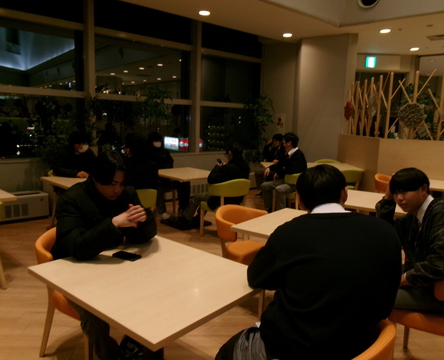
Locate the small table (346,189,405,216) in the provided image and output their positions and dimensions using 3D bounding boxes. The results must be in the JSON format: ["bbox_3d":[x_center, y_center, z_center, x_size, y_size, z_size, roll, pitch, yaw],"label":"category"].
[{"bbox_3d":[1.403,0.524,3.776,0.920,0.700,0.760,7,10,31],"label":"small table"}]

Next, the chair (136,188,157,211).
[{"bbox_3d":[-0.981,0.428,3.887,0.530,0.740,0.520,10,12,43],"label":"chair"}]

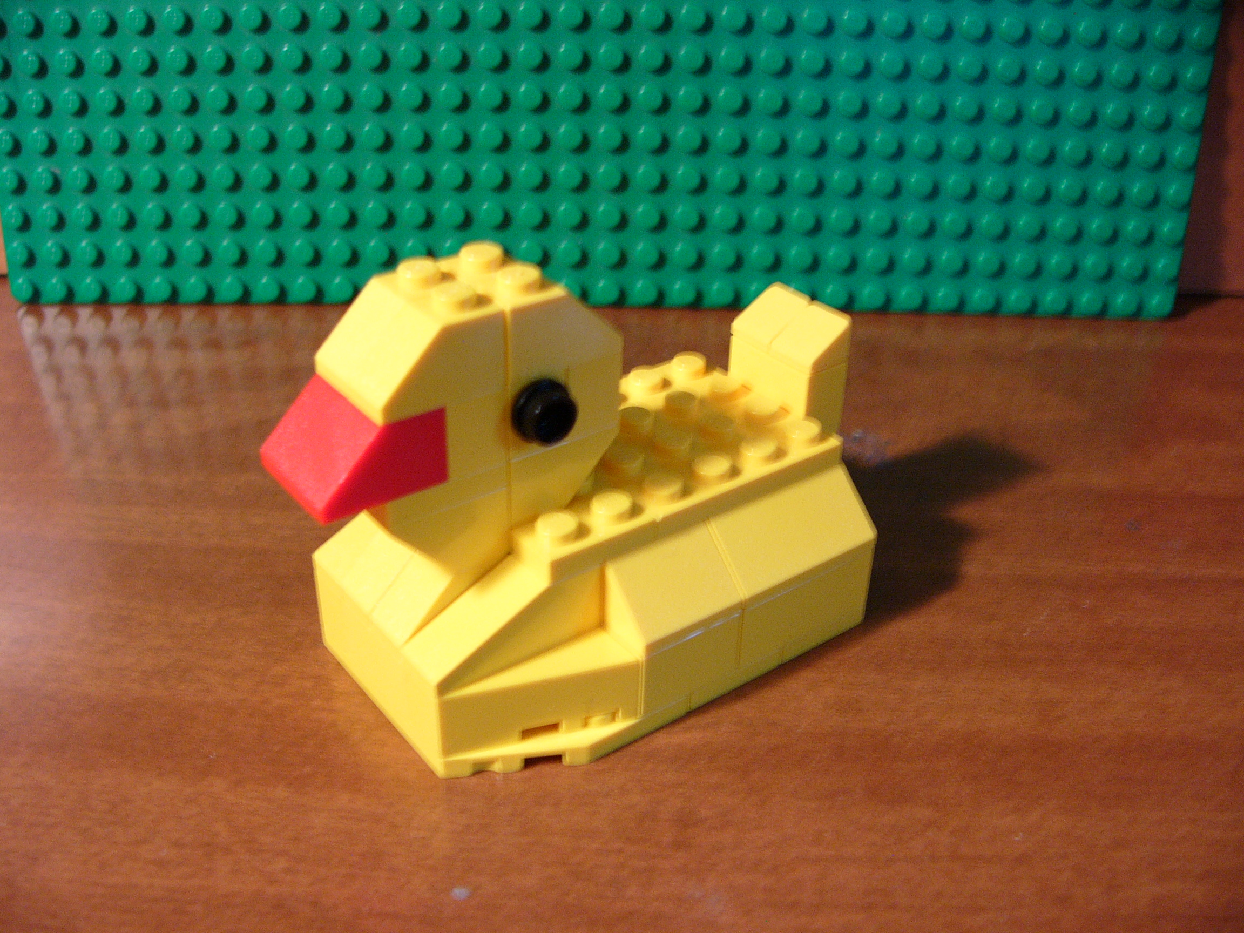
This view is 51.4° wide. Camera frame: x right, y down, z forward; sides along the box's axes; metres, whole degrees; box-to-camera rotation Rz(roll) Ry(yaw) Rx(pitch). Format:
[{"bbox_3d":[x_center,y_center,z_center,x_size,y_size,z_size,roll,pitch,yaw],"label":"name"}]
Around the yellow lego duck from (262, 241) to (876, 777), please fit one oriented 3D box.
[{"bbox_3d":[-0.005,-0.003,0.169,0.080,0.056,0.048,-20,37,-32],"label":"yellow lego duck"}]

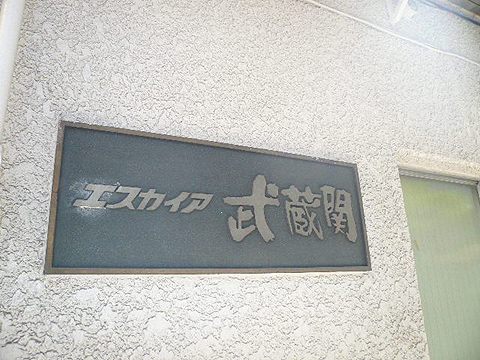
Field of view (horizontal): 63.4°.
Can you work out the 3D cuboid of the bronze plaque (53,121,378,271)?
[{"bbox_3d":[-0.015,0.086,1.210,1.030,0.396,0.030,6,-19,-26],"label":"bronze plaque"}]

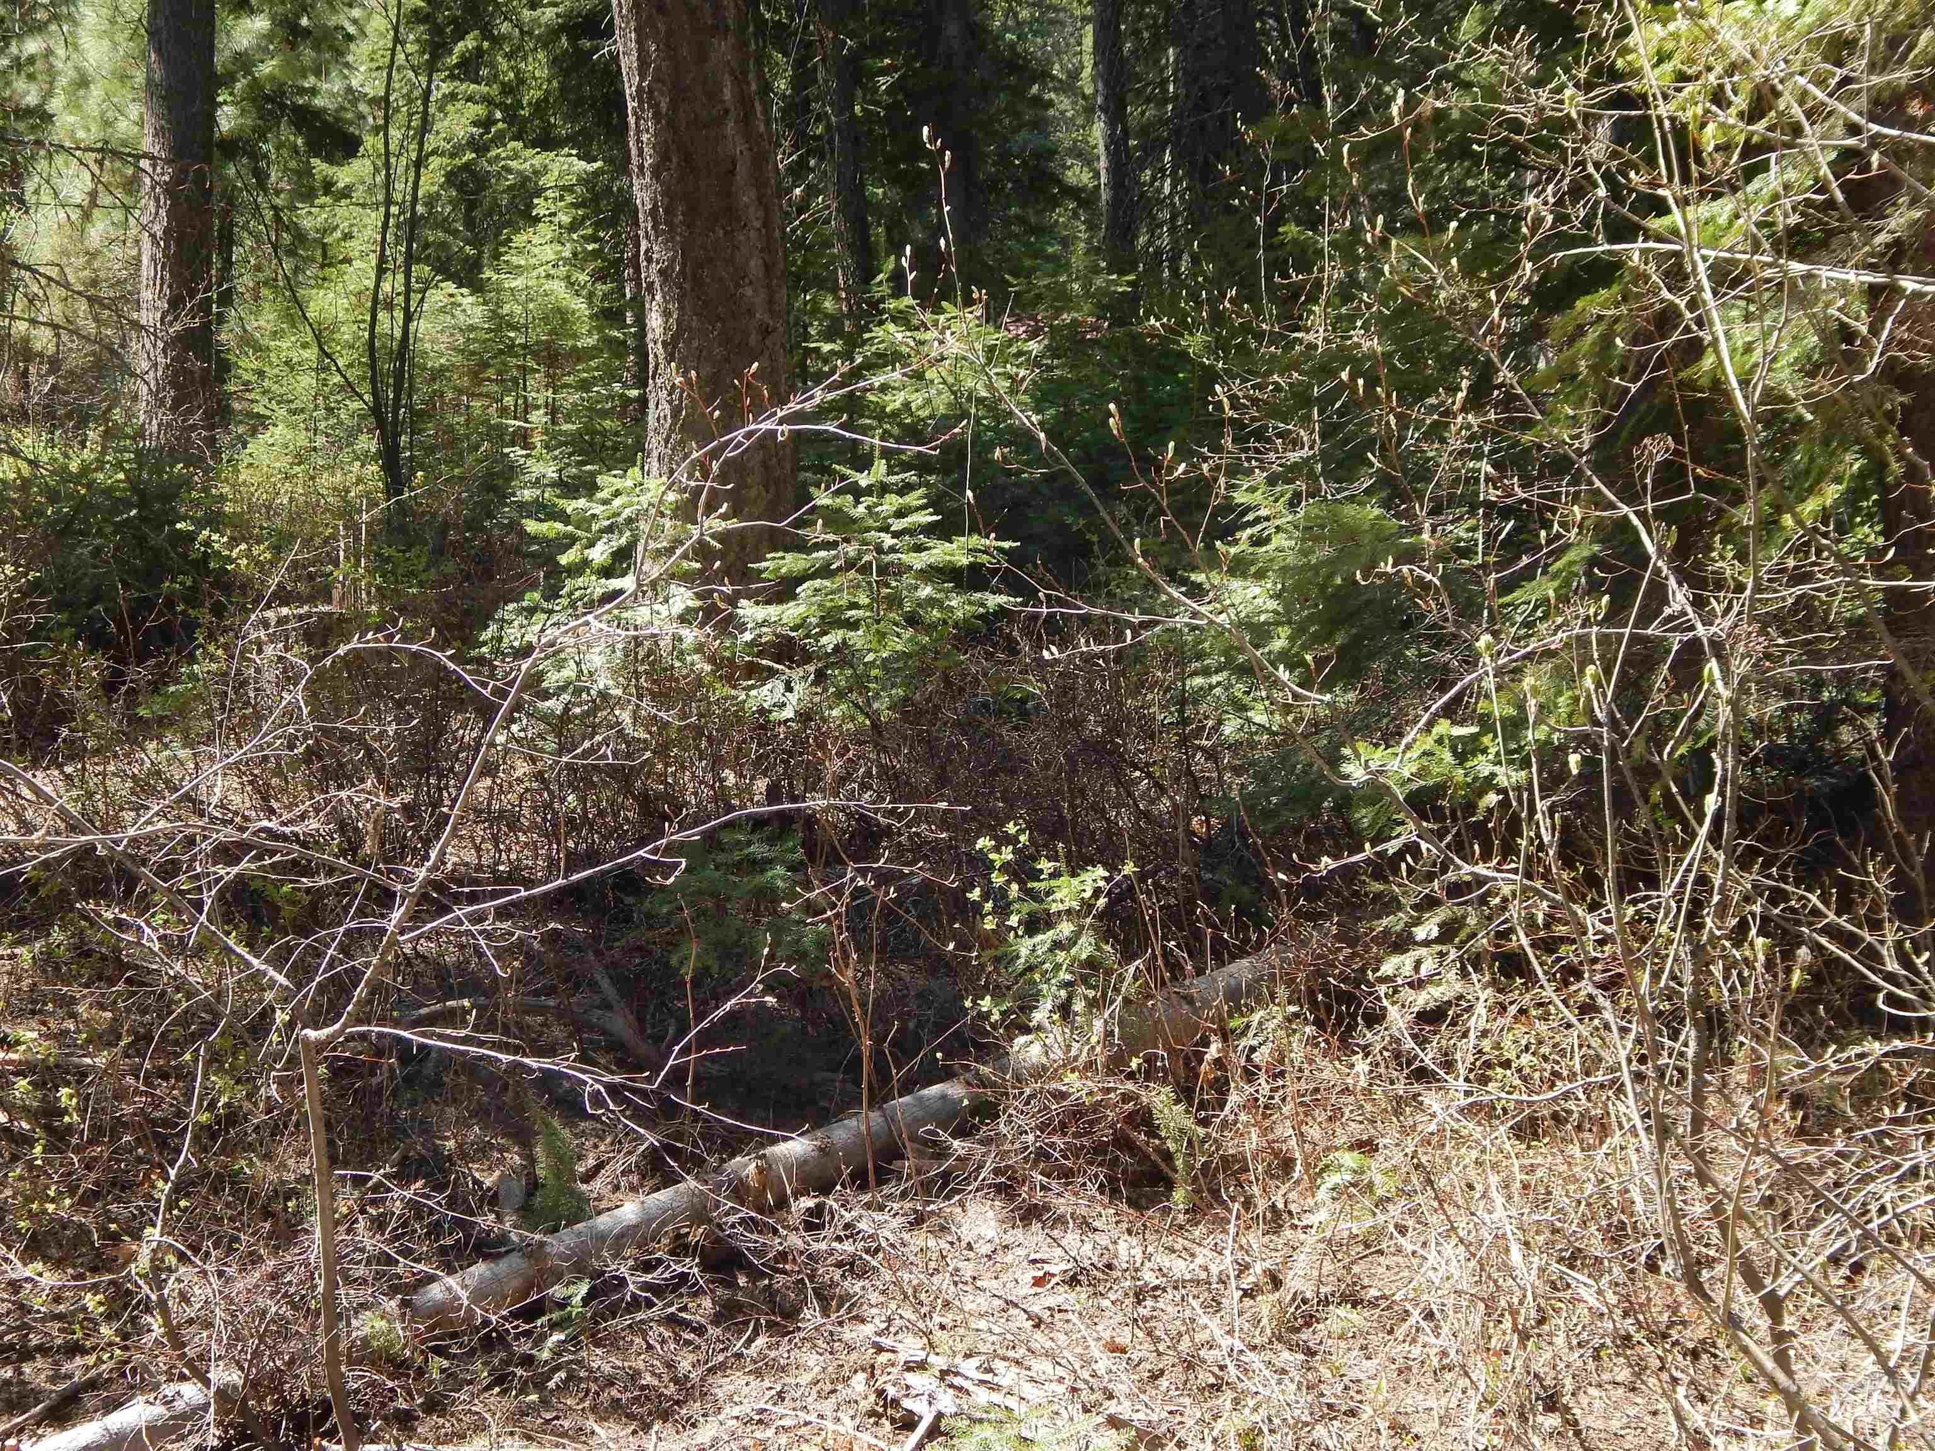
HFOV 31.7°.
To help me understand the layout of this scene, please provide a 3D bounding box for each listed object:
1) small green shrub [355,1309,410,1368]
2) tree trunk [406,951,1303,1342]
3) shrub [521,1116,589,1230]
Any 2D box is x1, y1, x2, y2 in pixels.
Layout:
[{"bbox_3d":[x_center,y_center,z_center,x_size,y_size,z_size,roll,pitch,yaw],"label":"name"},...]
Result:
[{"bbox_3d":[-1.158,1.214,6.750,0.112,0.115,0.110,-2,4,0],"label":"small green shrub"},{"bbox_3d":[-0.151,0.894,7.750,0.125,0.125,2.767,2,12,45],"label":"tree trunk"},{"bbox_3d":[-0.874,0.956,7.250,0.150,0.265,0.150,-2,4,0],"label":"shrub"}]

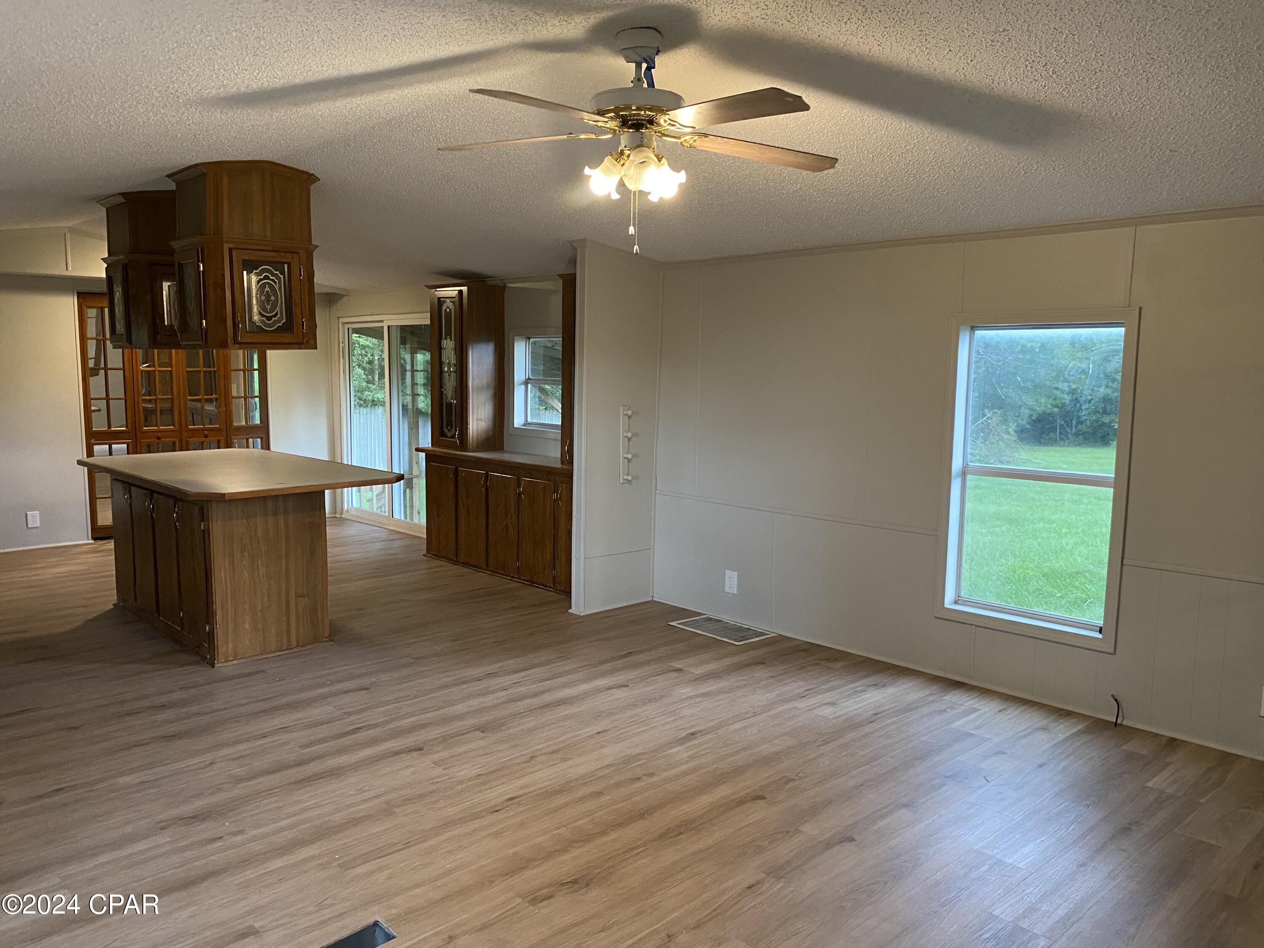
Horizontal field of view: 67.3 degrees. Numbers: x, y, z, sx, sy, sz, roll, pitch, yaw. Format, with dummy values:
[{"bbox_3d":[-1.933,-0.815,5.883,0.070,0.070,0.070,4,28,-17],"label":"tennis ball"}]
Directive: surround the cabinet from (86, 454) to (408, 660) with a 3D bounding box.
[{"bbox_3d":[-2.340,0.413,5.574,1.095,0.912,2.135,-6,10,-44],"label":"cabinet"}]

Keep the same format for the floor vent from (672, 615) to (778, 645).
[{"bbox_3d":[0.525,0.899,5.509,0.325,0.012,0.547,-6,10,-44],"label":"floor vent"}]

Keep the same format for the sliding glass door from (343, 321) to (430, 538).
[{"bbox_3d":[-2.168,-0.450,8.537,0.093,1.918,1.732,-6,10,-44],"label":"sliding glass door"}]

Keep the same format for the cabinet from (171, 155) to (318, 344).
[{"bbox_3d":[-2.010,-1.111,4.921,0.595,0.926,0.559,-6,10,-44],"label":"cabinet"}]

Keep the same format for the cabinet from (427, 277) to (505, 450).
[{"bbox_3d":[-1.297,-0.818,7.298,0.329,1.250,0.544,-6,10,-44],"label":"cabinet"}]

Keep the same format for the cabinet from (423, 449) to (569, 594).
[{"bbox_3d":[-0.820,0.298,6.861,0.408,0.854,2.081,-6,10,-44],"label":"cabinet"}]

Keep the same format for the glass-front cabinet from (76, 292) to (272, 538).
[{"bbox_3d":[-4.037,-0.529,8.421,1.537,2.024,0.300,-5,9,-44],"label":"glass-front cabinet"}]

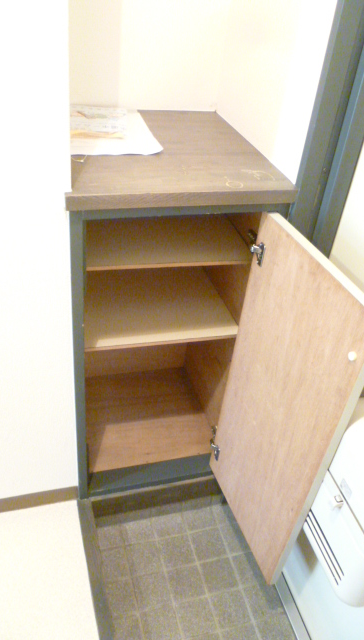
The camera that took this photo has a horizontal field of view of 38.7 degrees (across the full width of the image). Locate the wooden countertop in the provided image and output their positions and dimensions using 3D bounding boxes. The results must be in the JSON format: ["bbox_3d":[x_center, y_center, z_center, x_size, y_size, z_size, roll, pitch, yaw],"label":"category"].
[{"bbox_3d":[-0.059,-0.401,1.229,0.482,0.030,0.537,-5,39,-16],"label":"wooden countertop"}]

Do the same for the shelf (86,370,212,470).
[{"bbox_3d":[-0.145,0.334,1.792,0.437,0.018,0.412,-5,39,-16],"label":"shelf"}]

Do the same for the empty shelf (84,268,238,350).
[{"bbox_3d":[-0.098,-0.054,1.505,0.432,0.014,0.379,-5,39,-16],"label":"empty shelf"}]

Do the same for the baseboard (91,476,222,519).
[{"bbox_3d":[-0.073,0.567,1.687,0.434,0.109,0.018,-5,39,-16],"label":"baseboard"}]

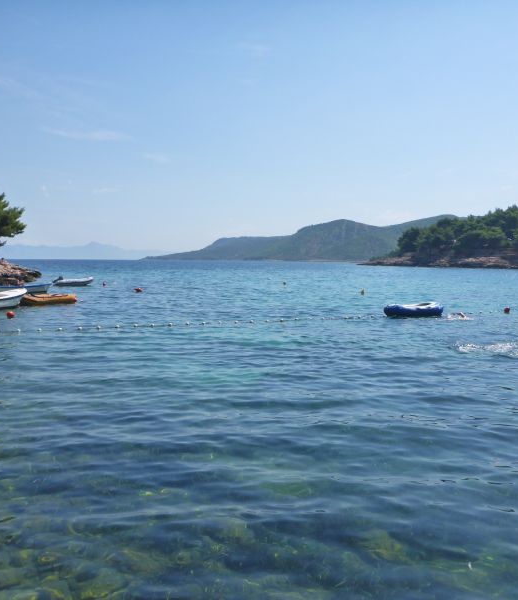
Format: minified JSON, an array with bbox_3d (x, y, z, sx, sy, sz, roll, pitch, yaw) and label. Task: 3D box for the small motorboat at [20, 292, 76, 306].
[{"bbox_3d":[-10.552,-0.010,32.794,1.300,0.550,2.600,3,5,40],"label":"small motorboat"}]

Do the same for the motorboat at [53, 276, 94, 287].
[{"bbox_3d":[-16.111,-1.632,56.430,3.300,0.850,1.500,-2,4,-35],"label":"motorboat"}]

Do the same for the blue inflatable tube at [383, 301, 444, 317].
[{"bbox_3d":[6.453,0.448,27.074,2.300,0.520,1.350,0,4,-10],"label":"blue inflatable tube"}]

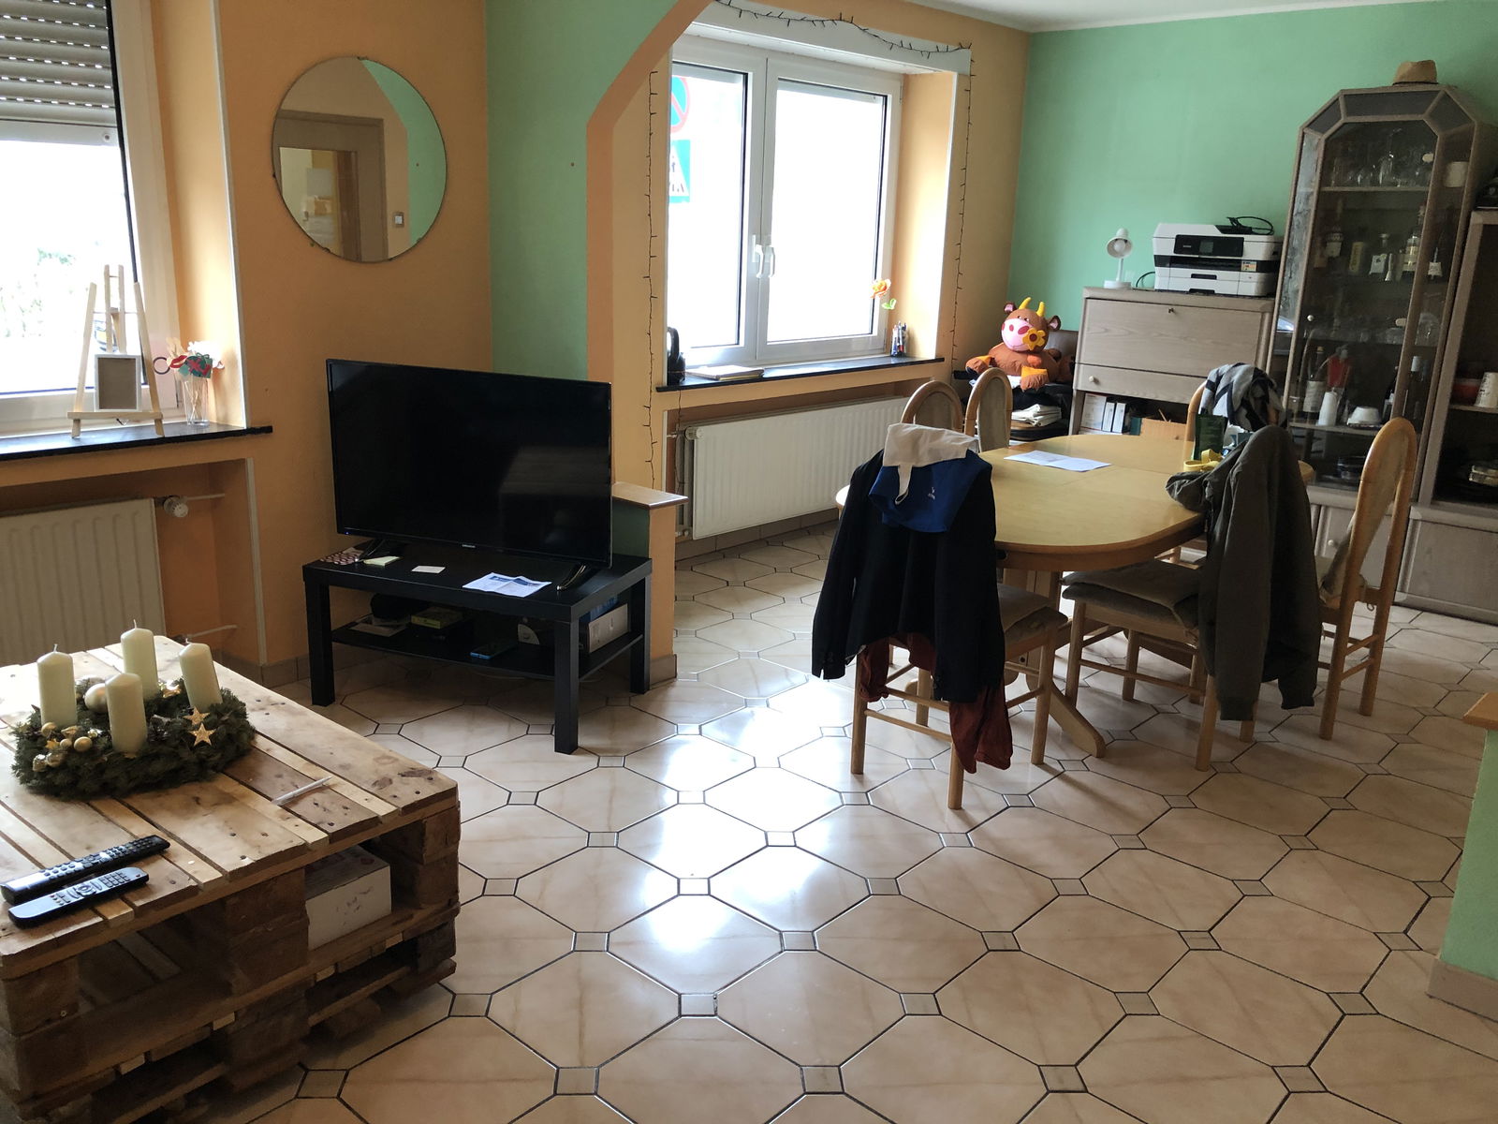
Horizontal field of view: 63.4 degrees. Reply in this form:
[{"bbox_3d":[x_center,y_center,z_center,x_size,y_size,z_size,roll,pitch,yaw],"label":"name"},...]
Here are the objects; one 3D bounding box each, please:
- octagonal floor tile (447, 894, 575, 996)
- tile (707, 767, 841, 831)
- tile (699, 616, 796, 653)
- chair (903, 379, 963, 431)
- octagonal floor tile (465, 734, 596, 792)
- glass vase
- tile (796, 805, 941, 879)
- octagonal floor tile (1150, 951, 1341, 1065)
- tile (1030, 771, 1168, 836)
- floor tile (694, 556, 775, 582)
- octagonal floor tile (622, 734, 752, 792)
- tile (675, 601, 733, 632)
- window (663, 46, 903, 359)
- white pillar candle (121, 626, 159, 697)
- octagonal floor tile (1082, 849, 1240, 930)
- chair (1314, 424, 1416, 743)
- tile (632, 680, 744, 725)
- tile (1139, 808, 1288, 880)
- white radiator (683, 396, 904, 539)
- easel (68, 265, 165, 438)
[{"bbox_3d":[-0.561,0.815,2.599,0.310,0.010,0.310,16,21,40],"label":"octagonal floor tile"},{"bbox_3d":[0.069,0.647,3.283,0.313,0.010,0.313,15,20,39],"label":"tile"},{"bbox_3d":[-0.012,0.282,4.576,0.313,0.010,0.313,15,20,39],"label":"tile"},{"bbox_3d":[0.792,-0.094,4.122,0.450,0.990,0.510,-14,22,-43],"label":"chair"},{"bbox_3d":[-0.614,0.572,3.442,0.315,0.010,0.315,15,20,39],"label":"octagonal floor tile"},{"bbox_3d":[-1.683,-0.491,3.681,0.077,0.155,0.077,-6,18,-28],"label":"glass vase"},{"bbox_3d":[0.305,0.711,3.072,0.315,0.010,0.315,15,20,39],"label":"tile"},{"bbox_3d":[1.018,0.909,2.483,0.313,0.010,0.313,15,20,39],"label":"octagonal floor tile"},{"bbox_3d":[0.964,0.658,3.328,0.312,0.010,0.312,15,20,39],"label":"tile"},{"bbox_3d":[-0.064,0.039,5.410,0.314,0.012,0.314,16,21,40],"label":"floor tile"},{"bbox_3d":[-0.168,0.580,3.470,0.310,0.010,0.310,16,21,40],"label":"octagonal floor tile"},{"bbox_3d":[-0.250,0.215,4.774,0.315,0.010,0.315,15,20,39],"label":"tile"},{"bbox_3d":[0.096,-1.746,6.054,0.100,1.500,2.080,16,20,40],"label":"window"},{"bbox_3d":[-1.271,0.216,2.547,0.062,0.145,0.062,-8,19,-27],"label":"white pillar candle"},{"bbox_3d":[0.988,0.783,2.893,0.310,0.010,0.310,16,21,40],"label":"octagonal floor tile"},{"bbox_3d":[1.795,0.001,3.940,0.450,1.000,0.500,-13,21,-43],"label":"chair"},{"bbox_3d":[-0.195,0.460,3.914,0.313,0.010,0.313,15,20,39],"label":"tile"},{"bbox_3d":[1.204,0.729,3.132,0.315,0.010,0.315,15,20,39],"label":"tile"},{"bbox_3d":[0.281,-0.523,6.204,0.150,0.520,1.750,15,20,39],"label":"white radiator"},{"bbox_3d":[-1.832,-0.611,3.497,0.250,0.474,0.250,-4,17,-19],"label":"easel"}]

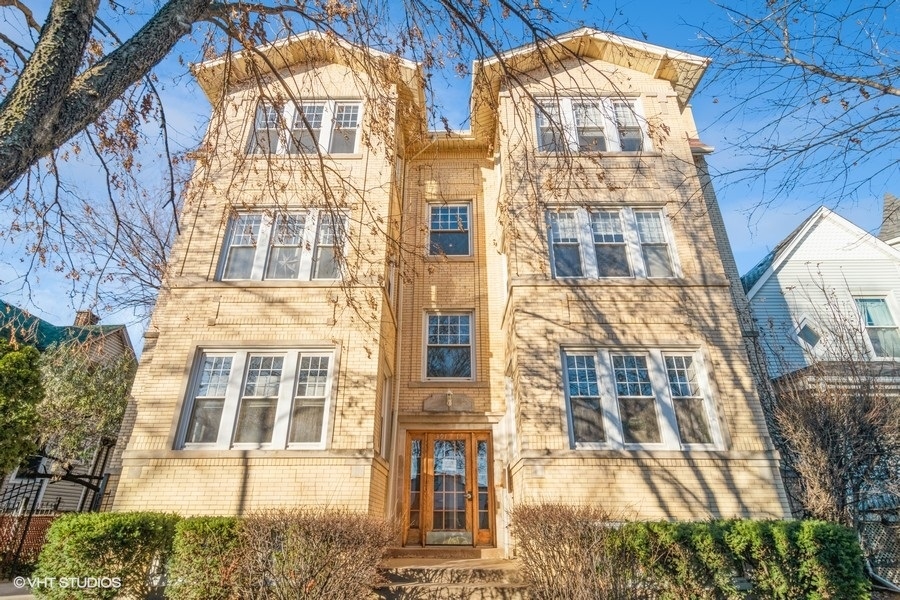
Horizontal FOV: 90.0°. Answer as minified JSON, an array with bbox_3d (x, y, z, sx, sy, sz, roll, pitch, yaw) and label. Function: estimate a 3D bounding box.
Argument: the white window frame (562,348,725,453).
[{"bbox_3d":[3.247,1.688,7.774,2.521,1.742,0.150,0,-24,0],"label":"white window frame"}]

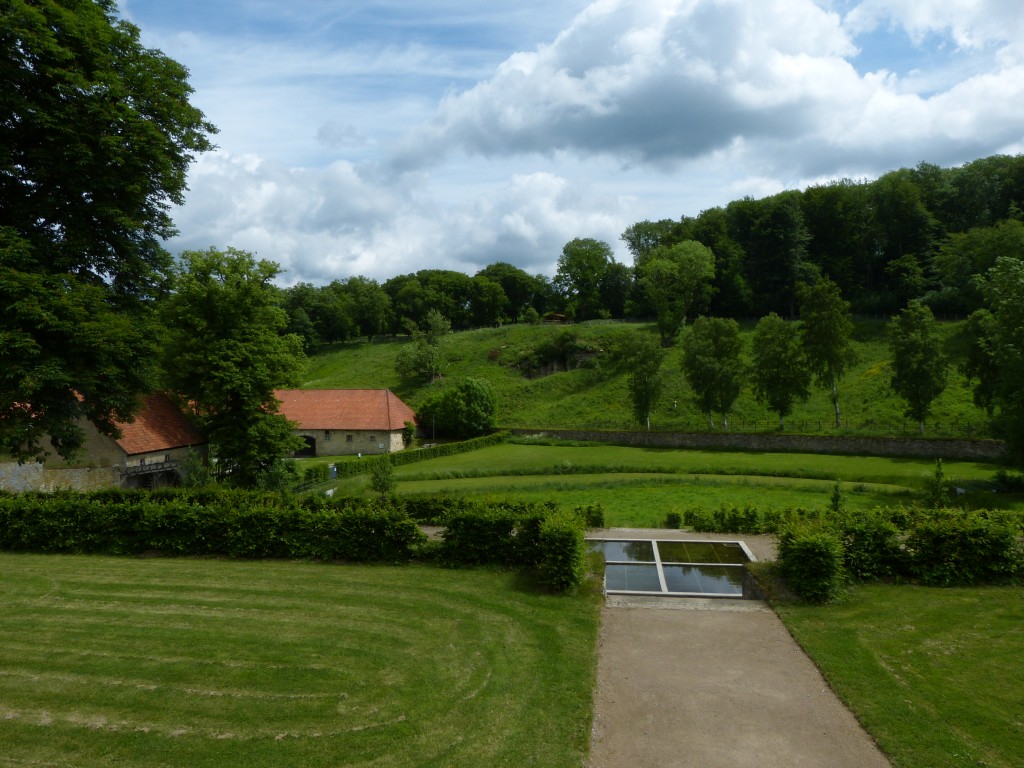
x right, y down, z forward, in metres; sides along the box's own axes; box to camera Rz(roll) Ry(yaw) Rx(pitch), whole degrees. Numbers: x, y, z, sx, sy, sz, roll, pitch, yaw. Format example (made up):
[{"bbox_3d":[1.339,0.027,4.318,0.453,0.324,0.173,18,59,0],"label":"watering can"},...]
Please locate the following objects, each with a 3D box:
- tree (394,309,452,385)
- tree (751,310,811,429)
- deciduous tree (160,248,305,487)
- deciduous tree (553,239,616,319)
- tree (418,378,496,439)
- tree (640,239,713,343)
[{"bbox_3d":[-17.350,-7.550,145.000,11.370,14.510,10.240,0,-2,0],"label":"tree"},{"bbox_3d":[40.670,-2.040,112.000,9.090,17.570,8.630,0,-2,0],"label":"tree"},{"bbox_3d":[-25.700,-1.520,68.000,13.240,21.890,13.240,0,-2,0],"label":"deciduous tree"},{"bbox_3d":[19.610,-28.260,200.000,16.230,22.180,16.230,0,-2,0],"label":"deciduous tree"},{"bbox_3d":[-8.700,3.910,118.000,12.450,9.570,11.200,0,-2,0],"label":"tree"},{"bbox_3d":[36.700,-20.420,165.000,16.960,23.200,16.960,0,-2,0],"label":"tree"}]

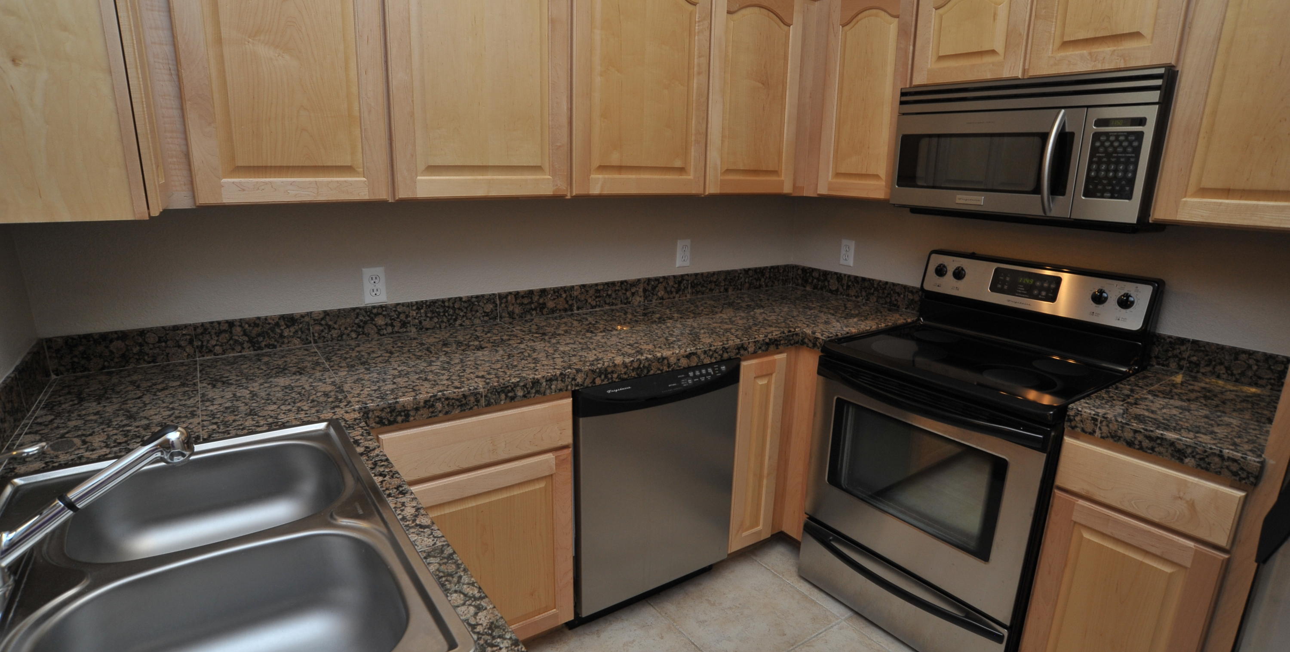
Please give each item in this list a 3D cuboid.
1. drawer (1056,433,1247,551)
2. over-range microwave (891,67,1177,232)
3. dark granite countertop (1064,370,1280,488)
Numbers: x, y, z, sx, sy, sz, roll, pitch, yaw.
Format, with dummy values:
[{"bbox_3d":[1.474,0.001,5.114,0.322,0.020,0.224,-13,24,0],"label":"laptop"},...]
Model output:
[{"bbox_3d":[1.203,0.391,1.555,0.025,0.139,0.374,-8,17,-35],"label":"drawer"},{"bbox_3d":[1.229,-0.547,2.042,0.413,0.408,0.756,-8,17,-35],"label":"over-range microwave"},{"bbox_3d":[1.434,0.224,1.692,0.661,0.064,0.412,-8,17,-35],"label":"dark granite countertop"}]

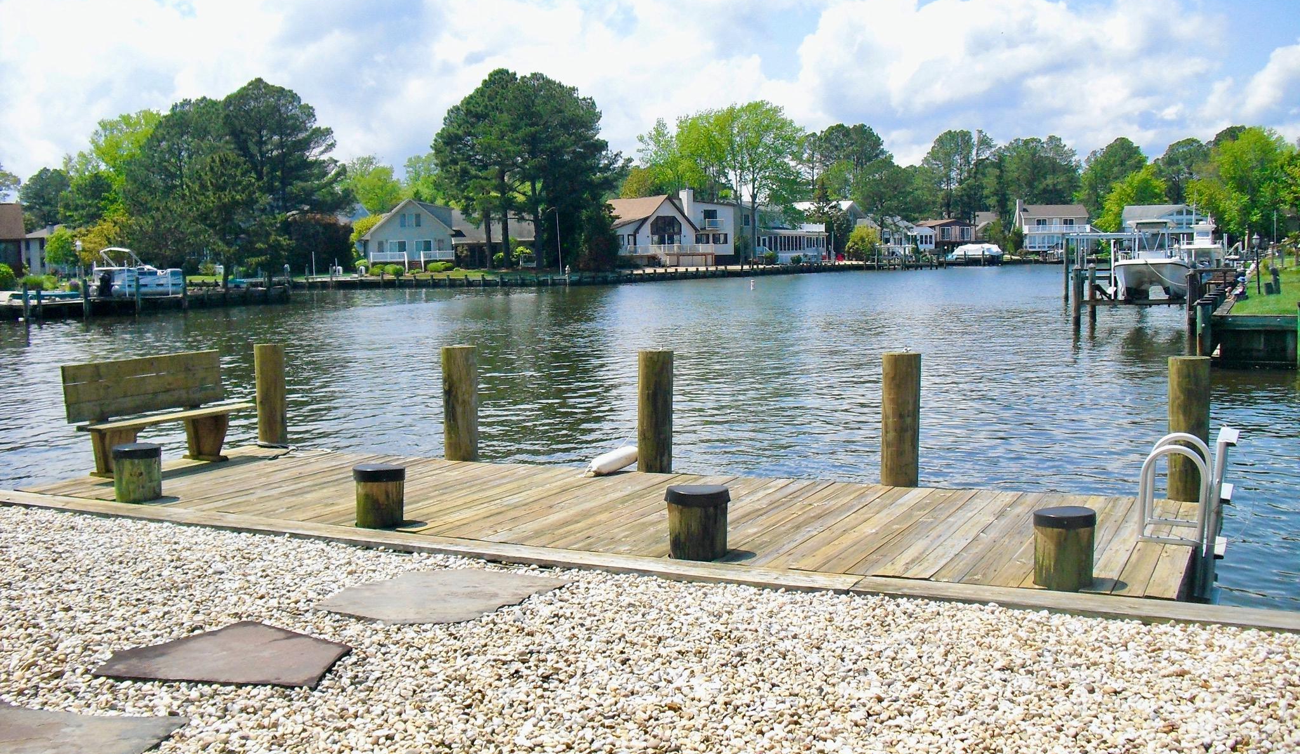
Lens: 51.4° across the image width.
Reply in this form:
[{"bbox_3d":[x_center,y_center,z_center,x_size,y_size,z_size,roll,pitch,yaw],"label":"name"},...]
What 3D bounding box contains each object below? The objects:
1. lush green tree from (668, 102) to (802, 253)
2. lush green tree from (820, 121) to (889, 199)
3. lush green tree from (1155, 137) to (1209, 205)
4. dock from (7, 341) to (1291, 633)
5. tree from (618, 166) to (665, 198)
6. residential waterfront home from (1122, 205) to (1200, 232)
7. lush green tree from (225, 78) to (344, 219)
[{"bbox_3d":[10.412,-23.922,165.000,16.485,19.212,14.000,-1,5,0],"label":"lush green tree"},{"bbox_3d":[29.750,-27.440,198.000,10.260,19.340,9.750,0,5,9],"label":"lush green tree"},{"bbox_3d":[93.590,-32.270,238.000,10.370,20.020,9.850,1,6,21],"label":"lush green tree"},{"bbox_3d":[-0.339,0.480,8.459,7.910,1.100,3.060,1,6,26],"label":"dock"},{"bbox_3d":[-1.098,-20.673,172.000,6.460,12.533,6.460,-1,5,0],"label":"tree"},{"bbox_3d":[78.300,-22.750,206.000,11.740,7.270,10.000,0,5,9],"label":"residential waterfront home"},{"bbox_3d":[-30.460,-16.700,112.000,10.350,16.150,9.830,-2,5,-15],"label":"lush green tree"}]

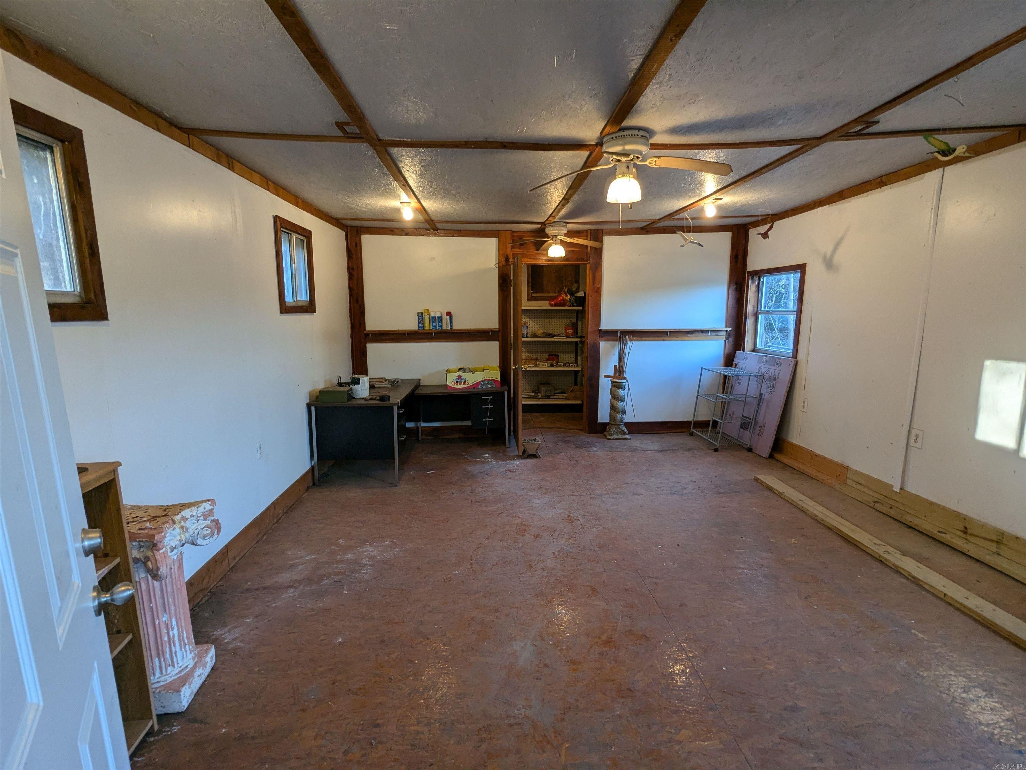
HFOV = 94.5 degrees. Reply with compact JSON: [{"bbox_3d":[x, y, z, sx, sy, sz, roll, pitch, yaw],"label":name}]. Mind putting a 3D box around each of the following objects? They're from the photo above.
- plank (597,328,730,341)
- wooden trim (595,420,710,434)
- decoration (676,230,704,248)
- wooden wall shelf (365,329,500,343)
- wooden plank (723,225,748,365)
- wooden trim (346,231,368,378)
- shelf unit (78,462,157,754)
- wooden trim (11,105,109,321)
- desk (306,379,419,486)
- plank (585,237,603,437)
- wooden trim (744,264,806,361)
[{"bbox_3d":[1.814,-0.603,5.725,1.588,0.148,0.130,0,9,-3],"label":"plank"},{"bbox_3d":[1.758,0.508,5.812,1.495,0.143,0.035,-1,9,-2],"label":"wooden trim"},{"bbox_3d":[1.641,-1.358,4.413,0.290,0.160,0.180,-4,10,-22],"label":"decoration"},{"bbox_3d":[-0.937,-0.578,5.591,1.551,0.144,0.130,0,9,-3],"label":"wooden wall shelf"},{"bbox_3d":[2.692,-0.650,5.837,0.207,2.501,0.090,0,9,-3],"label":"wooden plank"},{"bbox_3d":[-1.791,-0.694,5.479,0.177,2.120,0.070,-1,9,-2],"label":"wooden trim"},{"bbox_3d":[-1.399,0.825,1.272,0.290,1.015,0.760,-1,9,-7],"label":"shelf unit"},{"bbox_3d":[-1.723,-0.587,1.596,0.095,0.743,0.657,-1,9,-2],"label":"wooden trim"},{"bbox_3d":[-1.393,0.405,4.811,0.784,0.743,1.487,-1,9,-2],"label":"desk"},{"bbox_3d":[0.981,-0.594,5.760,0.147,2.416,0.090,0,9,-3],"label":"plank"},{"bbox_3d":[2.830,-0.773,5.165,0.070,0.963,1.055,0,9,-3],"label":"wooden trim"}]

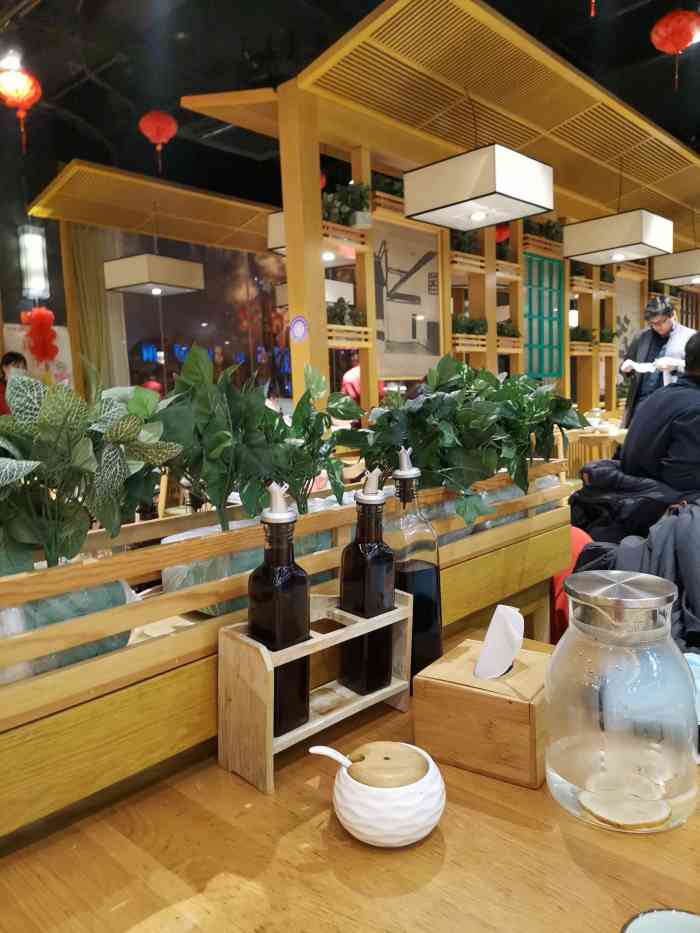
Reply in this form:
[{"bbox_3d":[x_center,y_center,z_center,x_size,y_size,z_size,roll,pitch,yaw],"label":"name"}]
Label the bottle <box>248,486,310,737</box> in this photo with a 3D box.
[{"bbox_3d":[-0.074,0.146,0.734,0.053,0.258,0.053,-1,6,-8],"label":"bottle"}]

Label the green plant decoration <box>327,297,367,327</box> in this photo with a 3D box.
[{"bbox_3d":[-0.077,-1.053,4.889,0.180,0.230,0.390,4,9,43],"label":"green plant decoration"}]

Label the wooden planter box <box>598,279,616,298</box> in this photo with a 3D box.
[{"bbox_3d":[2.821,-2.015,7.925,0.180,0.160,0.400,4,9,43],"label":"wooden planter box"}]

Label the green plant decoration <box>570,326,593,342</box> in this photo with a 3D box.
[{"bbox_3d":[1.718,-0.965,5.200,0.150,0.150,0.290,3,8,44],"label":"green plant decoration"}]

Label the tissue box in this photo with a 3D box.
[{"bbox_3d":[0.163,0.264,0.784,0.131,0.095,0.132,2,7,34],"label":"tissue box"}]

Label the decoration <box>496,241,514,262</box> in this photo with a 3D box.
[{"bbox_3d":[1.331,-1.920,6.337,0.180,0.185,0.330,4,9,43],"label":"decoration"}]

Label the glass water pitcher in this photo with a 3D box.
[{"bbox_3d":[0.252,0.214,0.650,0.143,0.214,0.143,1,6,27],"label":"glass water pitcher"}]

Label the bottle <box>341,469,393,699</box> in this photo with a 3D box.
[{"bbox_3d":[0.022,0.130,0.810,0.049,0.253,0.049,6,10,43],"label":"bottle"}]

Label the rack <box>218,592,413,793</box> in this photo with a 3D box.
[{"bbox_3d":[-0.034,0.234,0.781,0.084,0.143,0.217,5,8,43],"label":"rack"}]

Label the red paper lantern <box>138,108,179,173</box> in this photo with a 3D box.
[{"bbox_3d":[-1.589,-2.681,5.800,0.310,0.500,0.310,-2,6,0],"label":"red paper lantern"}]

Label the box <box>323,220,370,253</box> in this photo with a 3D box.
[{"bbox_3d":[-0.097,-1.565,4.833,0.180,0.166,0.410,4,9,43],"label":"box"}]

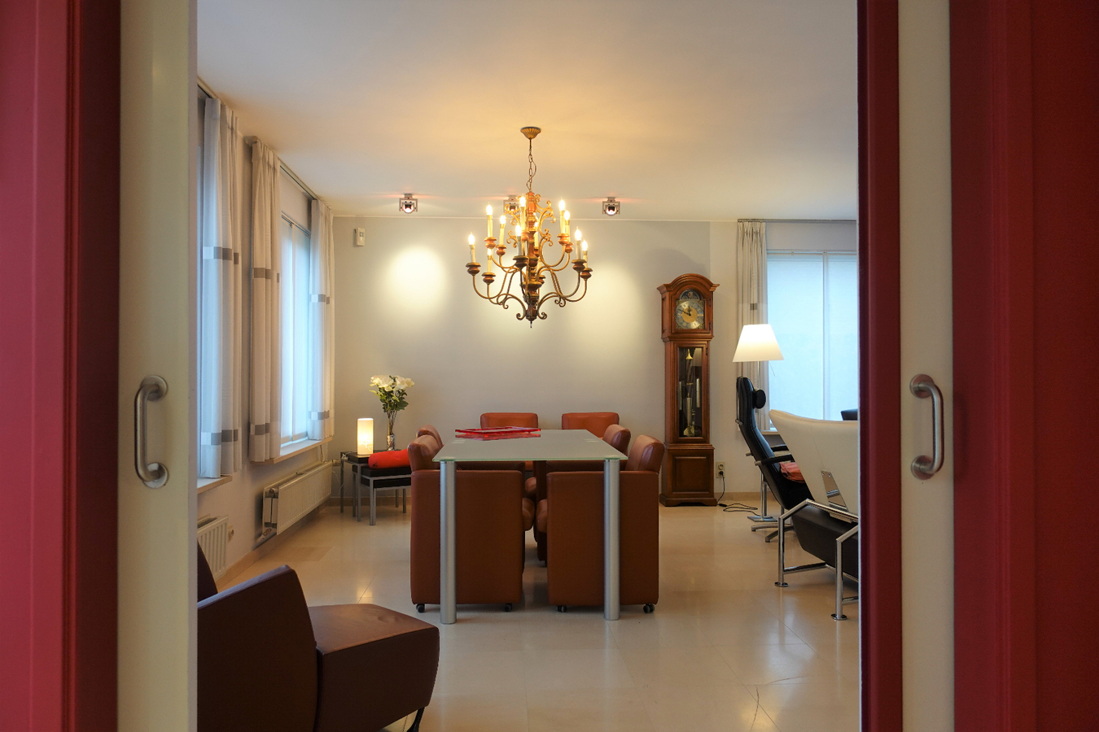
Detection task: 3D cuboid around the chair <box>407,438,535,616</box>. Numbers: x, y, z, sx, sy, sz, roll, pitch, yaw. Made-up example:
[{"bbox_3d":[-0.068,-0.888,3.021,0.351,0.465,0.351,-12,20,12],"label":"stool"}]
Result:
[{"bbox_3d":[-0.382,0.775,3.765,0.620,0.810,0.580,0,-1,0],"label":"chair"}]

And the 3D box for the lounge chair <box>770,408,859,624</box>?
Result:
[{"bbox_3d":[1.716,0.713,3.800,0.860,0.950,0.800,0,-1,-12],"label":"lounge chair"}]

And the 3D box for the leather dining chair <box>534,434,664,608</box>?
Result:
[{"bbox_3d":[0.238,0.781,3.778,0.630,0.815,0.560,0,-1,-3],"label":"leather dining chair"}]

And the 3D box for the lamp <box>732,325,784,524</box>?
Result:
[{"bbox_3d":[1.647,0.445,5.735,0.400,1.520,0.400,0,-1,-4],"label":"lamp"}]

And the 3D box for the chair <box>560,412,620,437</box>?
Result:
[{"bbox_3d":[0.365,0.801,6.070,0.560,0.815,0.630,0,-1,-7],"label":"chair"}]

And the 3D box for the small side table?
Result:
[{"bbox_3d":[-1.328,0.955,5.854,0.520,0.490,0.630,0,-1,-33],"label":"small side table"}]

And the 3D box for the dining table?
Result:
[{"bbox_3d":[-0.141,0.815,4.207,0.900,0.755,1.700,0,-1,-4],"label":"dining table"}]

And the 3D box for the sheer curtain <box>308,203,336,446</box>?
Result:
[{"bbox_3d":[-1.826,-0.352,5.862,0.120,1.860,0.470,0,-1,-4],"label":"sheer curtain"}]

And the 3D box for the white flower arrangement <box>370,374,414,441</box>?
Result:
[{"bbox_3d":[-1.316,0.359,6.120,0.370,0.600,0.340,0,-1,-4],"label":"white flower arrangement"}]

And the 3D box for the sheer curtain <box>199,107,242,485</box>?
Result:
[{"bbox_3d":[-1.663,-0.380,3.728,0.120,1.840,0.370,0,-1,-4],"label":"sheer curtain"}]

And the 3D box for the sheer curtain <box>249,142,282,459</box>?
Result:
[{"bbox_3d":[-1.688,-0.376,4.400,0.110,1.870,0.370,0,-1,-4],"label":"sheer curtain"}]

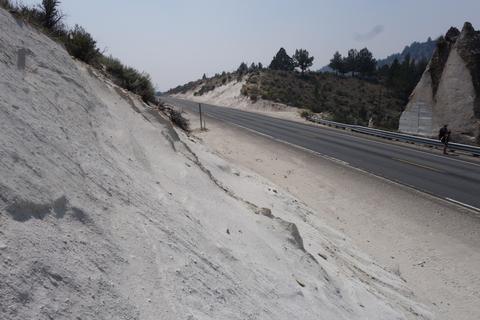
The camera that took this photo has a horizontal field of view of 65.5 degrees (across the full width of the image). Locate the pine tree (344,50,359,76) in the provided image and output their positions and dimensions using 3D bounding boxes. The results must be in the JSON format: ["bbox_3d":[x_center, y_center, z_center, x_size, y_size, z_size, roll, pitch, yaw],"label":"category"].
[{"bbox_3d":[31.063,-27.163,104.000,4.200,7.600,4.200,-1,11,0],"label":"pine tree"}]

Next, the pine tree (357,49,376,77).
[{"bbox_3d":[34.904,-26.902,103.000,5.300,7.600,5.200,-1,11,0],"label":"pine tree"}]

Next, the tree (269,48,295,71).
[{"bbox_3d":[10.784,-26.114,97.000,6.400,5.600,6.200,-1,11,0],"label":"tree"}]

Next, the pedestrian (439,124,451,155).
[{"bbox_3d":[12.667,-1.250,23.100,0.550,1.800,0.550,-7,12,-28],"label":"pedestrian"}]

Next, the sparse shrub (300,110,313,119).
[{"bbox_3d":[8.462,-5.790,47.500,1.450,0.980,1.350,-1,11,0],"label":"sparse shrub"}]

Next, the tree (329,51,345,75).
[{"bbox_3d":[26.626,-26.902,103.000,4.300,6.500,4.300,-1,11,0],"label":"tree"}]

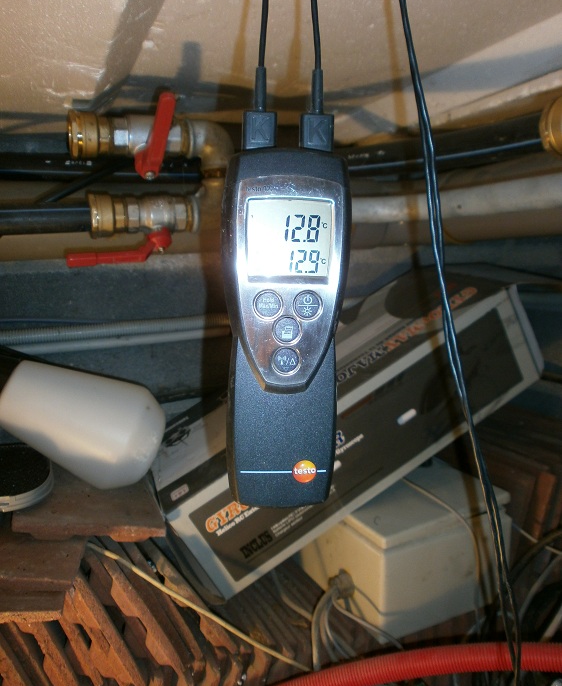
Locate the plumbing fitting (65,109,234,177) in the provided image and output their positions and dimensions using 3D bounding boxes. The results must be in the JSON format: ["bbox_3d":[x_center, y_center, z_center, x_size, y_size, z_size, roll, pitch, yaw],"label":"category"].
[{"bbox_3d":[-0.148,-0.229,0.665,0.178,0.070,0.058,-4,16,-20],"label":"plumbing fitting"}]

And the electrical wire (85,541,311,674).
[{"bbox_3d":[-0.091,0.270,0.605,0.267,0.018,0.018,22,21,15],"label":"electrical wire"}]

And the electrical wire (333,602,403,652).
[{"bbox_3d":[0.089,0.296,0.608,0.079,0.018,0.015,27,24,18],"label":"electrical wire"}]

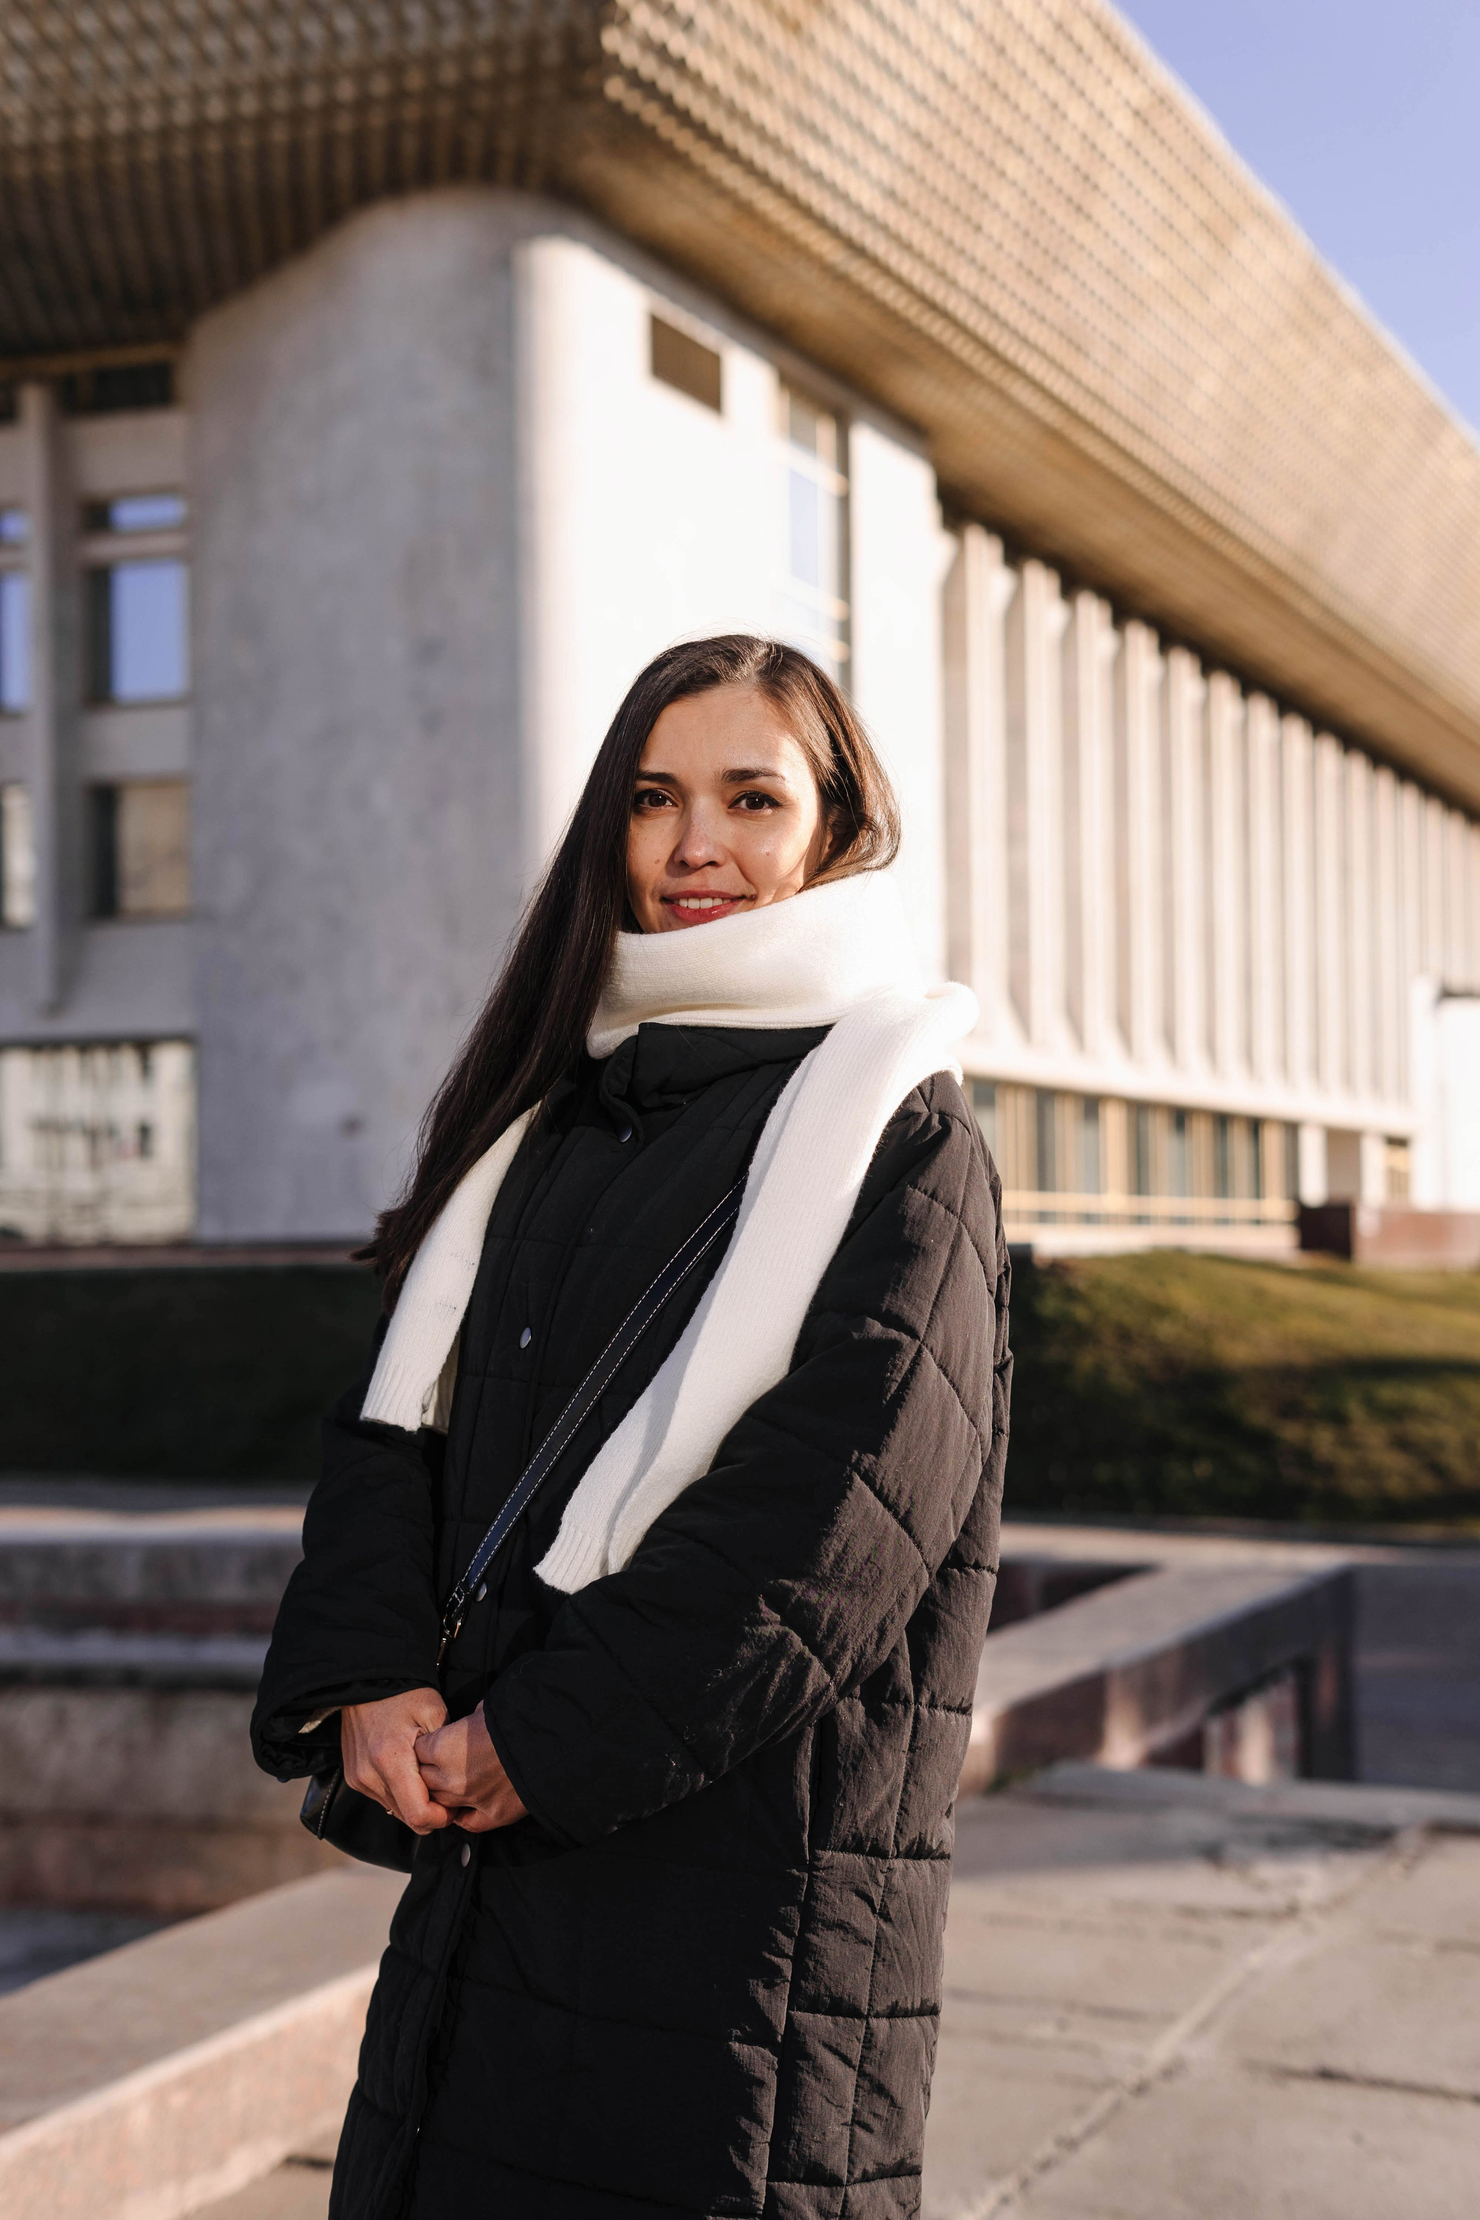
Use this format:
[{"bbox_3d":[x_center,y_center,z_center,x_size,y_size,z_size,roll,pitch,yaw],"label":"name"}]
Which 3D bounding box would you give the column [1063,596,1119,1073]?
[{"bbox_3d":[7.468,-6.049,65.688,0.650,9.928,1.100,-2,-3,25],"label":"column"}]

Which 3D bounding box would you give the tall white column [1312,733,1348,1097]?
[{"bbox_3d":[16.140,-5.315,84.349,0.650,9.864,1.100,-2,-3,25],"label":"tall white column"}]

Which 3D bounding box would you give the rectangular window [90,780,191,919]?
[{"bbox_3d":[-9.082,-3.911,46.620,1.625,1.968,0.300,-2,-3,25],"label":"rectangular window"}]

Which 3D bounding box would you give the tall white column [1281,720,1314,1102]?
[{"bbox_3d":[14.739,-5.374,81.328,0.650,9.916,1.100,-2,-3,25],"label":"tall white column"}]

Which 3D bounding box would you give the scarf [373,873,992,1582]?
[{"bbox_3d":[-0.043,0.083,2.060,0.350,0.455,0.290,-2,-3,29],"label":"scarf"}]

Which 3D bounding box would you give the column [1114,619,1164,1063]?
[{"bbox_3d":[8.929,-5.876,68.828,0.650,9.871,1.100,-2,-3,25],"label":"column"}]

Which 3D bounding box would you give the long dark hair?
[{"bbox_3d":[-0.065,-0.081,2.080,0.320,0.435,0.270,-1,-3,12],"label":"long dark hair"}]

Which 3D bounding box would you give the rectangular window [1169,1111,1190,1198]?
[{"bbox_3d":[10.263,1.019,71.928,0.150,2.030,1.185,-2,-3,25],"label":"rectangular window"}]

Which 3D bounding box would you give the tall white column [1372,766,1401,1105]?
[{"bbox_3d":[18.999,-5.120,90.503,0.650,9.832,1.100,-2,-3,25],"label":"tall white column"}]

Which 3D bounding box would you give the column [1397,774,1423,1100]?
[{"bbox_3d":[20.296,-5.176,93.306,0.650,9.615,1.100,-2,-3,25],"label":"column"}]

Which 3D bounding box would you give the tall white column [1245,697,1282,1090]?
[{"bbox_3d":[13.297,-5.564,78.230,0.650,9.883,1.100,-2,-3,25],"label":"tall white column"}]

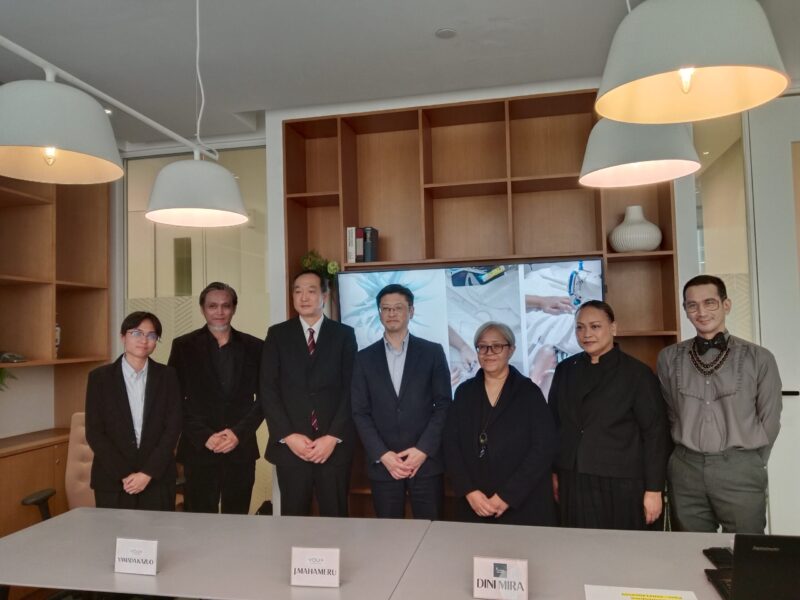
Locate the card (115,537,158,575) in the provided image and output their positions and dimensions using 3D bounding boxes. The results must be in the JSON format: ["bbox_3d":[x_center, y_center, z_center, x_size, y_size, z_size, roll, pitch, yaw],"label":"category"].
[{"bbox_3d":[-0.843,0.826,1.943,0.150,0.104,0.037,-2,-3,13],"label":"card"}]

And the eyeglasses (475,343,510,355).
[{"bbox_3d":[0.404,0.206,2.563,0.134,0.043,0.140,-4,-3,25],"label":"eyeglasses"}]

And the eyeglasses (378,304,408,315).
[{"bbox_3d":[-0.014,0.045,2.797,0.138,0.042,0.140,-6,-4,17],"label":"eyeglasses"}]

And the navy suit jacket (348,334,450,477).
[{"bbox_3d":[0.002,0.515,2.880,0.480,0.665,0.310,-2,-3,3],"label":"navy suit jacket"}]

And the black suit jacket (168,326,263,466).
[{"bbox_3d":[-0.910,0.471,2.980,0.475,0.670,0.310,0,-3,-21],"label":"black suit jacket"}]

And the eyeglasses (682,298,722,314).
[{"bbox_3d":[1.214,0.022,2.385,0.137,0.043,0.140,-9,-6,38],"label":"eyeglasses"}]

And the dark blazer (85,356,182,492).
[{"bbox_3d":[-1.284,0.591,2.900,0.460,0.625,0.300,0,-3,-26],"label":"dark blazer"}]

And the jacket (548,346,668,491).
[{"bbox_3d":[0.902,0.502,2.600,0.500,0.605,0.330,-3,-3,29],"label":"jacket"}]

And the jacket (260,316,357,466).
[{"bbox_3d":[-0.436,0.441,2.880,0.460,0.720,0.300,-2,-3,2],"label":"jacket"}]

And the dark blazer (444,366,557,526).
[{"bbox_3d":[0.426,0.637,2.550,0.470,0.710,0.320,-3,-3,16],"label":"dark blazer"}]

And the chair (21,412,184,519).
[{"bbox_3d":[-1.567,1.162,3.230,0.690,1.070,0.650,-1,-3,-6],"label":"chair"}]

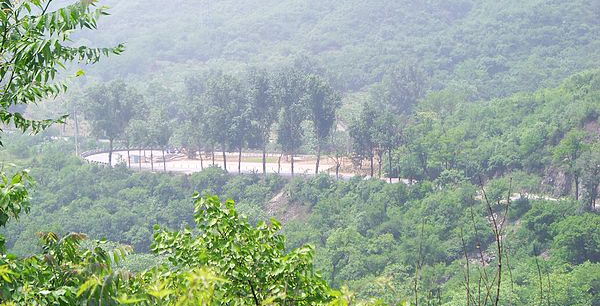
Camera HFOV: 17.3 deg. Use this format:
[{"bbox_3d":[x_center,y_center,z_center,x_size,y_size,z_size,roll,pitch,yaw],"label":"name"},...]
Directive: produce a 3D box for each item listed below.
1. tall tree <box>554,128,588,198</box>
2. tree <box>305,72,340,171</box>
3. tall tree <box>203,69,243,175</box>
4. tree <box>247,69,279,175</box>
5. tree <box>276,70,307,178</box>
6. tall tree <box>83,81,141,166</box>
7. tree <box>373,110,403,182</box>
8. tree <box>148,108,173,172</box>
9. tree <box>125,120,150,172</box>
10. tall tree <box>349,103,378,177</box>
[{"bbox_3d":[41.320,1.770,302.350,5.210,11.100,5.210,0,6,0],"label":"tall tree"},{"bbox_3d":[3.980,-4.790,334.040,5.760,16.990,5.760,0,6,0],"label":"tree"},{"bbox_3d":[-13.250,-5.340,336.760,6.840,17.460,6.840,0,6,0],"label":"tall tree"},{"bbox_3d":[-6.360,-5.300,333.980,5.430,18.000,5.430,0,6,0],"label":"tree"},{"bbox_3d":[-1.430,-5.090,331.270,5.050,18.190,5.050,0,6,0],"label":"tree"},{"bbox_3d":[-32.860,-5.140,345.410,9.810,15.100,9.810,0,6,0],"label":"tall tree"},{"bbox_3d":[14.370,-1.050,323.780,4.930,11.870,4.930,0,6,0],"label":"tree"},{"bbox_3d":[-23.840,-2.120,337.130,4.100,10.980,4.100,0,6,0],"label":"tree"},{"bbox_3d":[-28.180,-1.460,340.030,4.140,9.000,4.140,0,6,0],"label":"tree"},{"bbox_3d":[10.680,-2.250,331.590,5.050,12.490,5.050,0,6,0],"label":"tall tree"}]

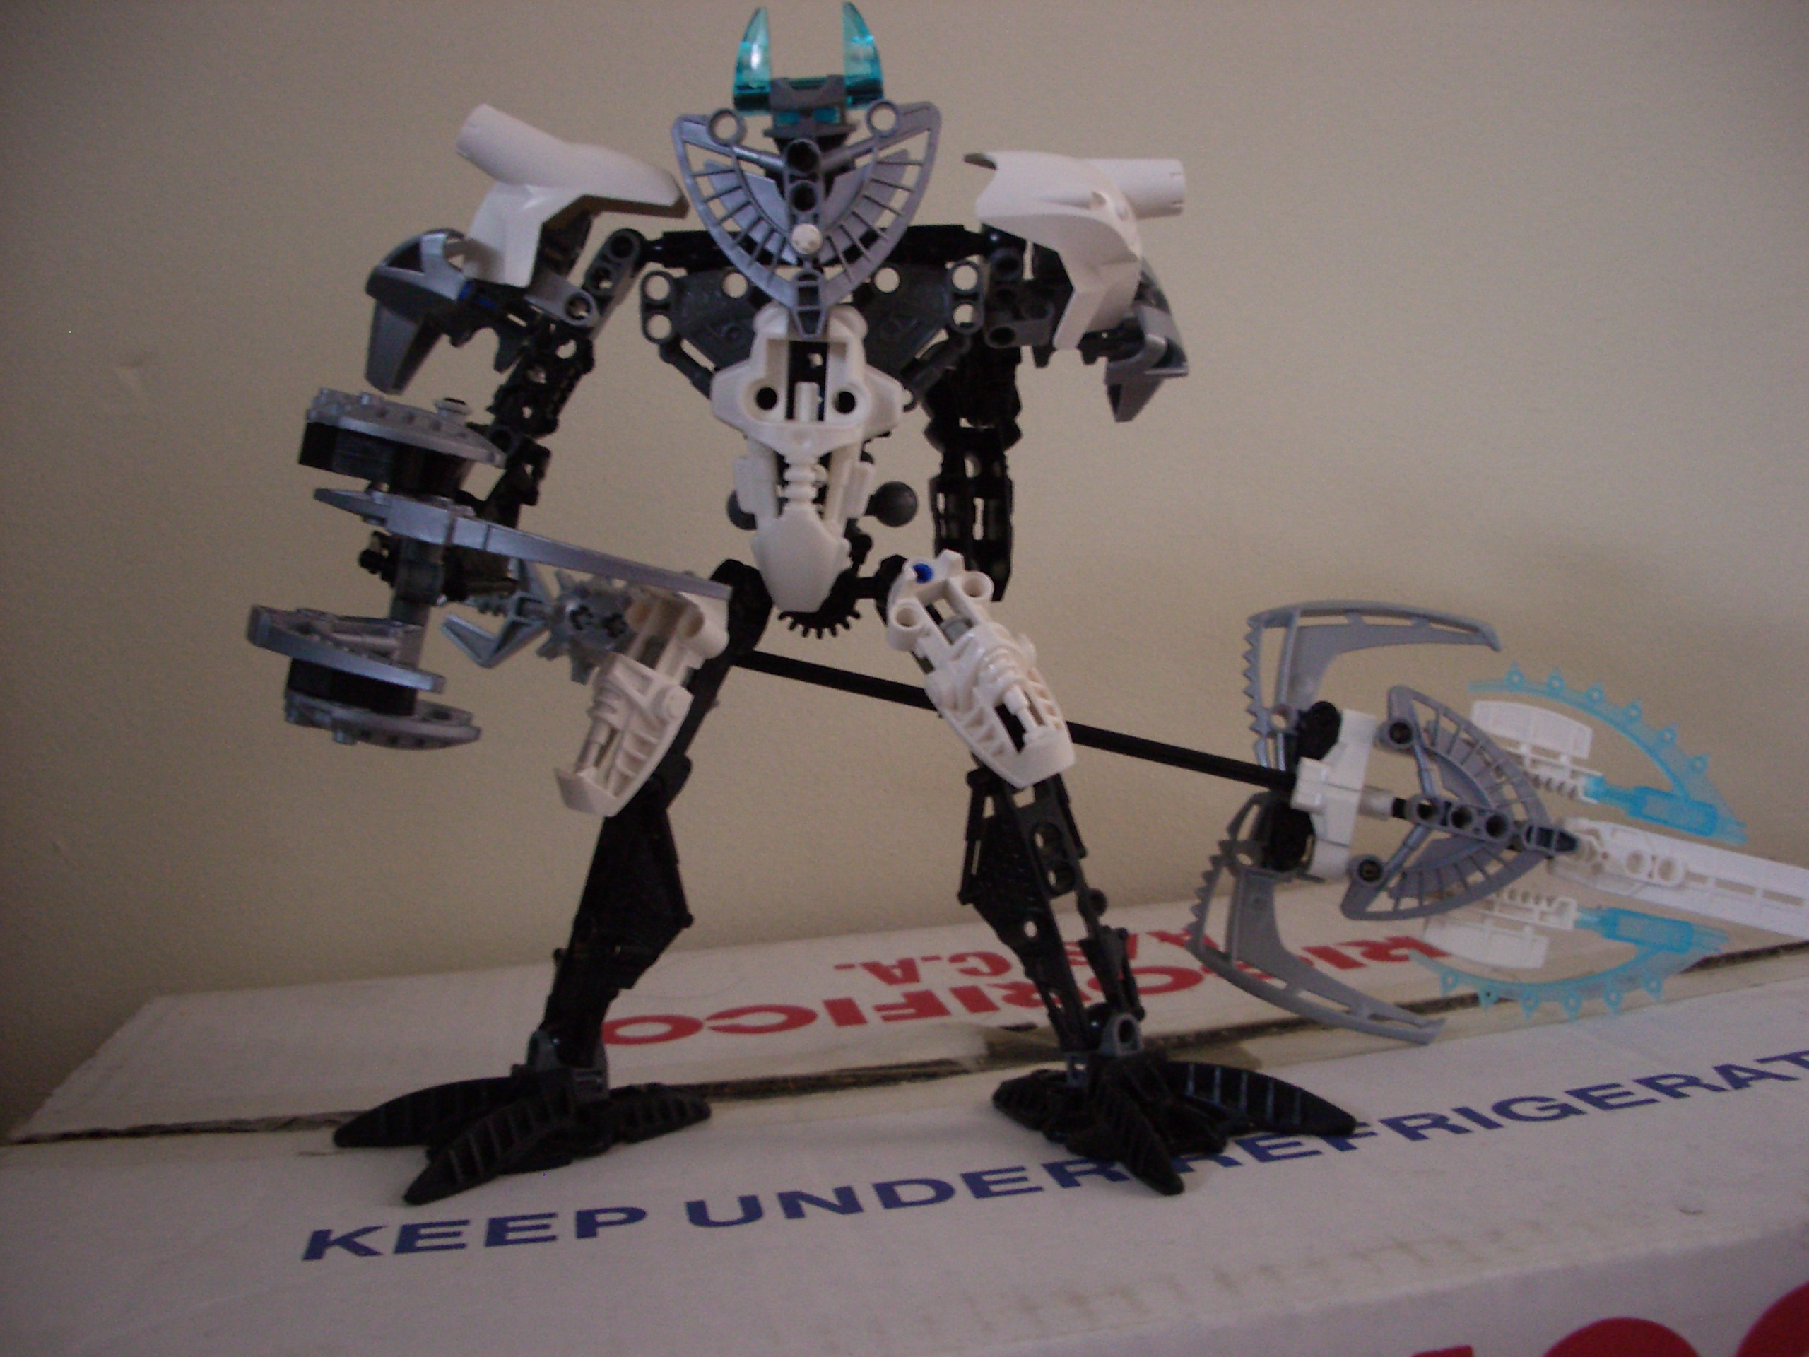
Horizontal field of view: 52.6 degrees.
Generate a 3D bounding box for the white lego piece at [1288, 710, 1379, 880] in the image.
[{"bbox_3d":[0.090,0.024,0.384,0.017,0.035,0.012,10,0,-3],"label":"white lego piece"}]

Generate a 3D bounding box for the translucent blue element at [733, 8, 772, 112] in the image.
[{"bbox_3d":[-0.031,-0.124,0.368,0.008,0.021,0.009,-3,2,0],"label":"translucent blue element"}]

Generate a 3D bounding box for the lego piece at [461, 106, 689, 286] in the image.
[{"bbox_3d":[-0.065,-0.095,0.362,0.045,0.032,0.028,15,2,6],"label":"lego piece"}]

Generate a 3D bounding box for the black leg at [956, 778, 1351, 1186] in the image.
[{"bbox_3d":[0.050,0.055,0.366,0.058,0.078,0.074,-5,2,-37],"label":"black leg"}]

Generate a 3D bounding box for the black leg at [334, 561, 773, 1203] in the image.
[{"bbox_3d":[-0.072,0.035,0.377,0.088,0.124,0.060,-5,2,-37],"label":"black leg"}]

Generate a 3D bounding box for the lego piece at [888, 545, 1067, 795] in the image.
[{"bbox_3d":[0.014,-0.001,0.363,0.025,0.048,0.019,-28,-7,-17],"label":"lego piece"}]

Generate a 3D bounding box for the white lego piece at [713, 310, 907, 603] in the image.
[{"bbox_3d":[-0.019,-0.043,0.366,0.037,0.060,0.020,1,2,3],"label":"white lego piece"}]

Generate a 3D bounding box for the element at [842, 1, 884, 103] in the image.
[{"bbox_3d":[-0.008,-0.125,0.368,0.008,0.021,0.009,-3,2,0],"label":"element"}]

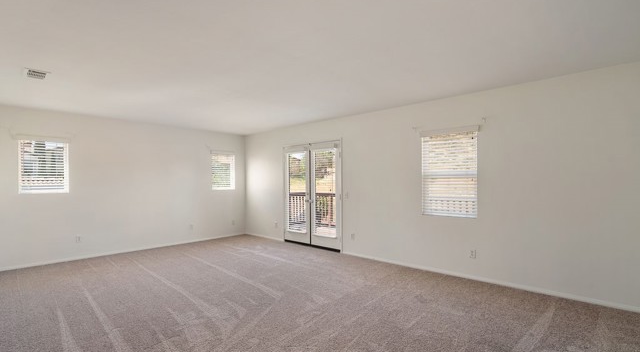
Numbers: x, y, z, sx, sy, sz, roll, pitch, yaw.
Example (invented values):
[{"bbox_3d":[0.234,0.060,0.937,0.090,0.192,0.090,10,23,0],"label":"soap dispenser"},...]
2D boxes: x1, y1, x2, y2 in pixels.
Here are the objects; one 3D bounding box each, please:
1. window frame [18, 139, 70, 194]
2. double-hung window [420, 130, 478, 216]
[{"bbox_3d":[-4.339,-0.144,4.495,0.100,0.860,0.584,-1,-2,43],"label":"window frame"},{"bbox_3d":[1.772,-0.043,3.925,0.746,1.200,0.100,-1,-2,41],"label":"double-hung window"}]

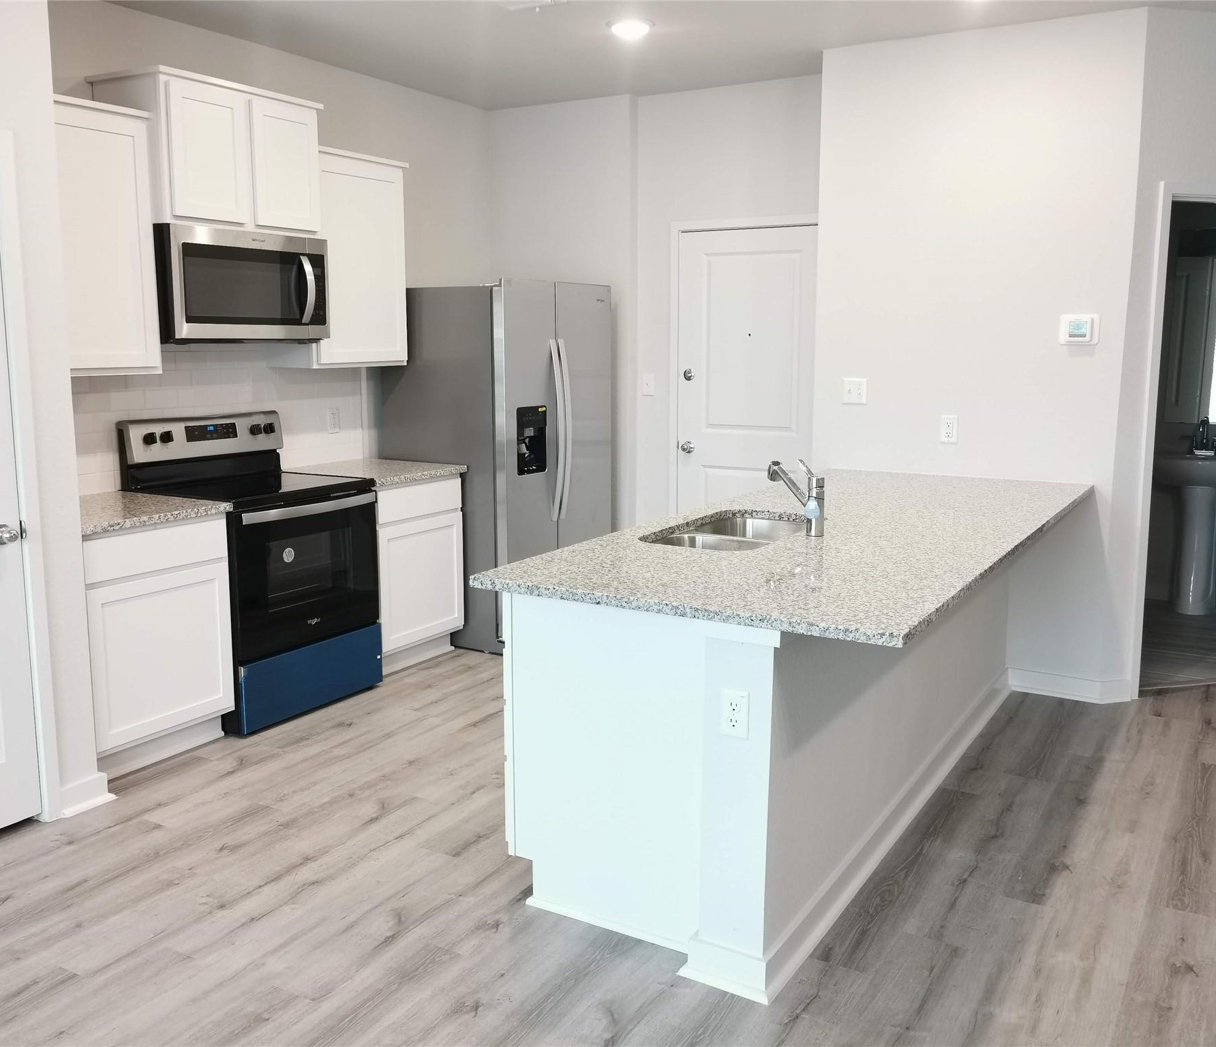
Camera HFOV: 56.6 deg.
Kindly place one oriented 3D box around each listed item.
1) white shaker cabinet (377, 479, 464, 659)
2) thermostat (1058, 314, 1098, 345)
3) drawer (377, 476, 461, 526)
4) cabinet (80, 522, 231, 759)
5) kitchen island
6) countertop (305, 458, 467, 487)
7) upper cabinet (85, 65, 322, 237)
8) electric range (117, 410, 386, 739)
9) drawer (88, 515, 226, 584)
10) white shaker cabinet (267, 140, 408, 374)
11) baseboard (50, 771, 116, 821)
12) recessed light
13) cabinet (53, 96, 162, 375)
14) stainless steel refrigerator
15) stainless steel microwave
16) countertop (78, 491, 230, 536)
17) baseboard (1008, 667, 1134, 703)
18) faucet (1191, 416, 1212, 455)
[{"bbox_3d":[-1.110,0.183,5.289,0.618,0.828,0.615,6,11,30],"label":"white shaker cabinet"},{"bbox_3d":[1.898,-0.779,4.551,0.152,0.121,0.028,6,11,30],"label":"thermostat"},{"bbox_3d":[-1.063,-0.119,5.214,0.513,0.136,0.590,6,11,30],"label":"drawer"},{"bbox_3d":[-1.809,0.399,4.074,0.628,0.874,0.613,6,11,30],"label":"cabinet"},{"bbox_3d":[0.815,0.438,3.797,1.103,0.911,2.749,6,11,30],"label":"kitchen island"},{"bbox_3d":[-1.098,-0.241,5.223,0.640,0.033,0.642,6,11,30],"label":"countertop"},{"bbox_3d":[-1.556,-1.423,4.475,0.415,0.545,0.801,6,11,30],"label":"upper cabinet"},{"bbox_3d":[-1.415,0.159,4.608,0.683,1.173,0.760,6,11,30],"label":"electric range"},{"bbox_3d":[-1.769,0.073,4.037,0.513,0.136,0.574,6,11,30],"label":"drawer"},{"bbox_3d":[-1.221,-1.171,5.087,0.340,0.917,0.614,6,11,30],"label":"white shaker cabinet"},{"bbox_3d":[-1.682,0.870,3.626,0.030,0.096,0.213,6,11,30],"label":"baseboard"},{"bbox_3d":[0.091,-1.965,4.490,0.201,0.032,0.201,0,10,0],"label":"recessed light"},{"bbox_3d":[-1.928,-0.976,3.917,0.340,0.917,0.613,6,11,30],"label":"cabinet"},{"bbox_3d":[-0.552,-0.324,5.796,0.855,1.765,0.911,6,11,30],"label":"stainless steel refrigerator"},{"bbox_3d":[-1.542,-0.936,4.505,0.417,0.426,0.768,6,11,30],"label":"stainless steel microwave"},{"bbox_3d":[-1.797,-0.047,3.991,0.653,0.032,0.615,6,11,30],"label":"countertop"},{"bbox_3d":[1.961,0.690,4.792,0.452,0.090,0.111,6,11,30],"label":"baseboard"},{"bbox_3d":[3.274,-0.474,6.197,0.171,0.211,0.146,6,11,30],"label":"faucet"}]

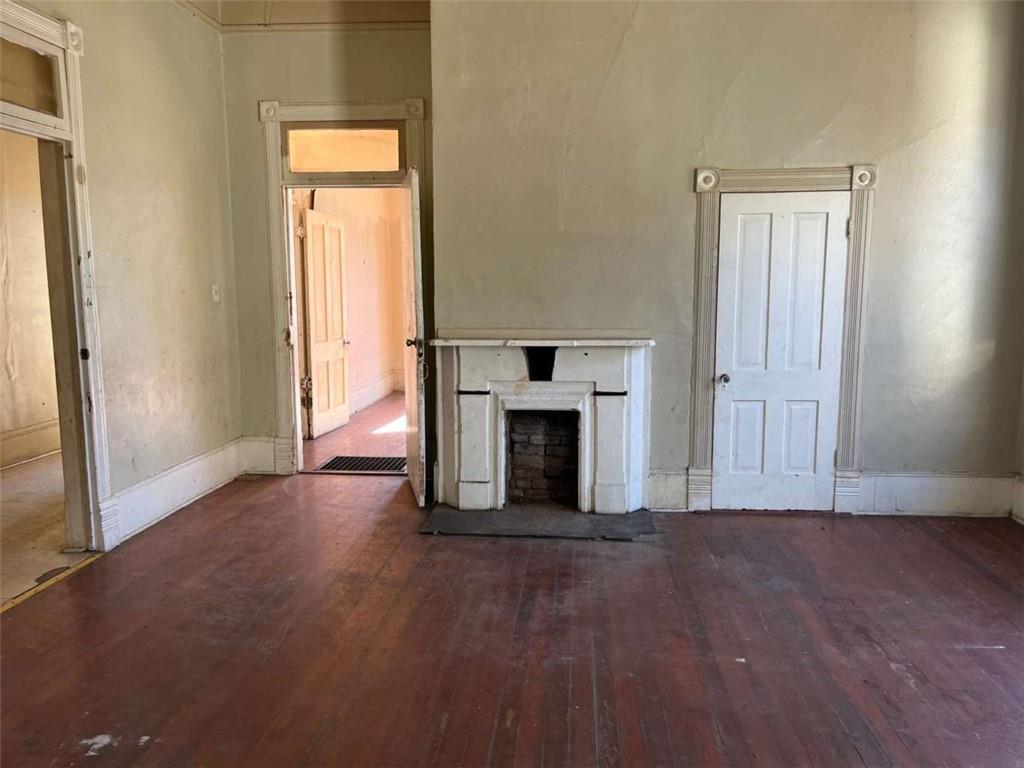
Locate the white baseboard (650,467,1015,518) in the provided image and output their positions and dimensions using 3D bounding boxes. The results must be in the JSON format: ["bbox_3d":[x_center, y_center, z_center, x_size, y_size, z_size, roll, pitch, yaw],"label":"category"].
[{"bbox_3d":[1.999,0.698,4.925,2.298,0.278,0.042,0,7,4],"label":"white baseboard"}]

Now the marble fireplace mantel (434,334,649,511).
[{"bbox_3d":[0.190,0.278,4.922,1.396,1.119,0.217,0,7,4],"label":"marble fireplace mantel"}]

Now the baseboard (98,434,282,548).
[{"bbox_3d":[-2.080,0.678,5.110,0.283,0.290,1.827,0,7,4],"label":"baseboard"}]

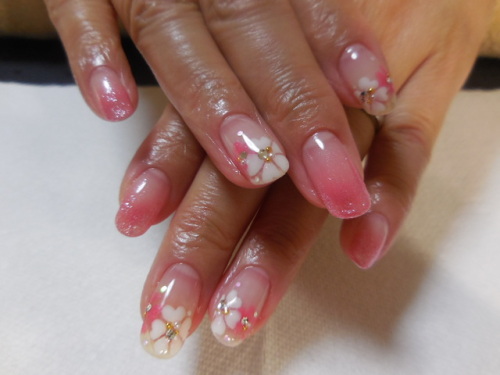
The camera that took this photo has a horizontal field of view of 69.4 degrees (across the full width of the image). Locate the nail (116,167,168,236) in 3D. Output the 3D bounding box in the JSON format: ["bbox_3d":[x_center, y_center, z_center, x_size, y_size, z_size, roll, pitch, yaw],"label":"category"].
[{"bbox_3d":[-0.029,0.004,0.099,0.011,0.005,0.019,13,82,20],"label":"nail"}]

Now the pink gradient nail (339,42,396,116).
[{"bbox_3d":[0.033,-0.030,0.102,0.011,0.005,0.022,-13,82,-15],"label":"pink gradient nail"}]

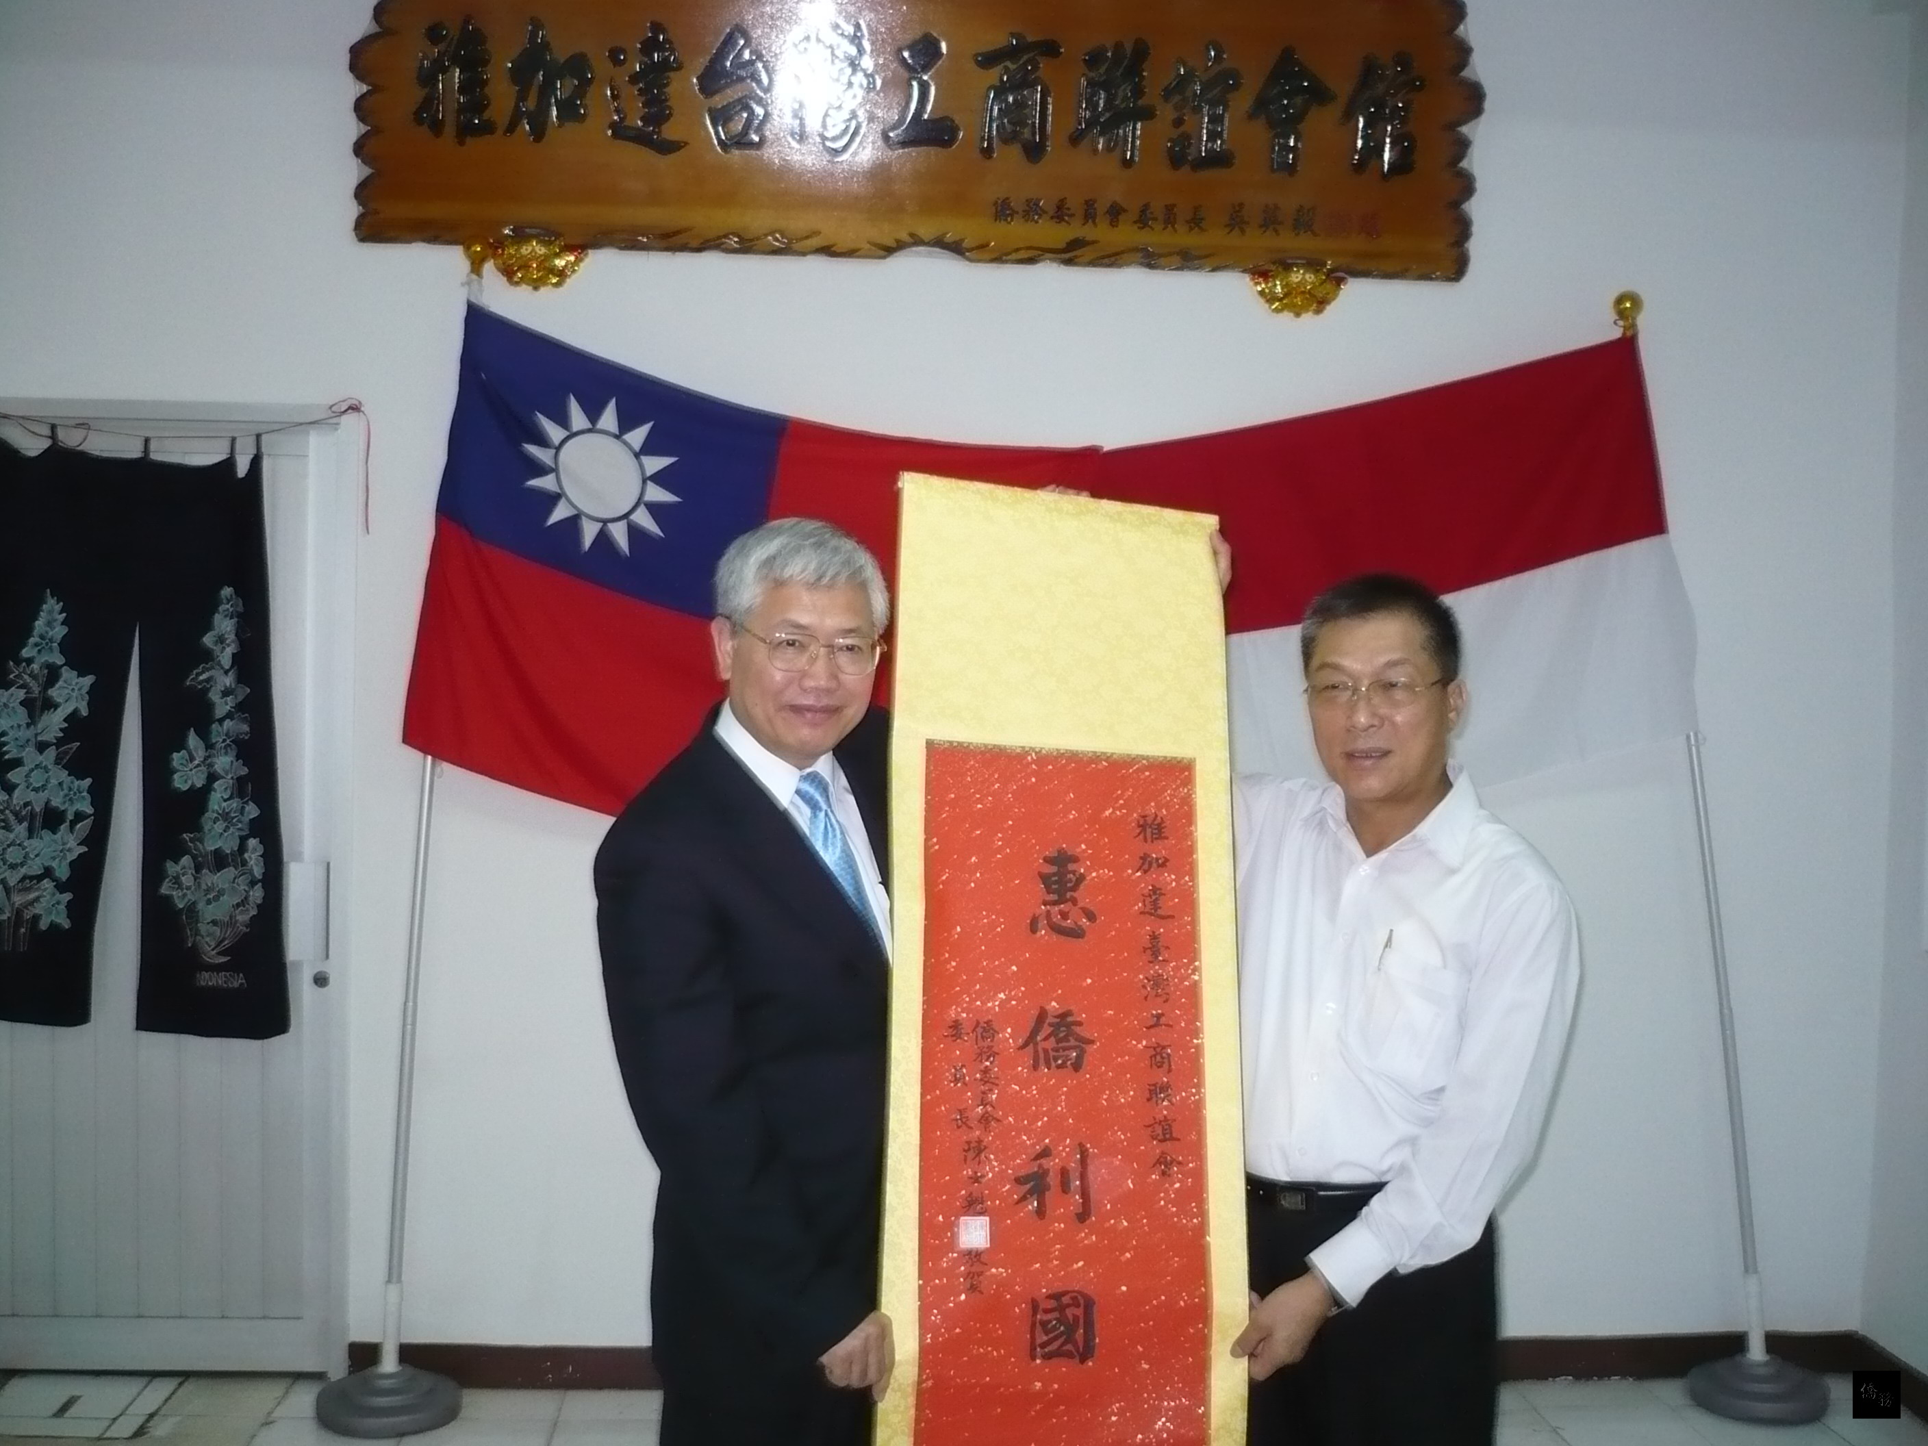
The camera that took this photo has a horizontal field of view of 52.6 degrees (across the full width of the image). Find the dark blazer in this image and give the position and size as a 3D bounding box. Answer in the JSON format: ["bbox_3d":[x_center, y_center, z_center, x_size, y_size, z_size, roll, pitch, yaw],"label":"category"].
[{"bbox_3d":[-0.141,0.322,2.000,0.500,0.740,0.360,0,3,-25],"label":"dark blazer"}]

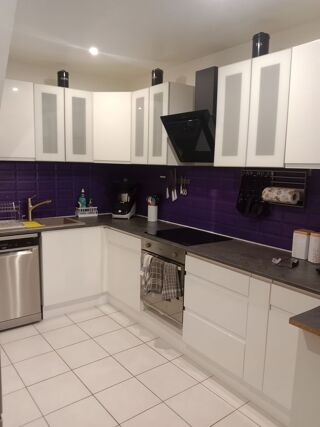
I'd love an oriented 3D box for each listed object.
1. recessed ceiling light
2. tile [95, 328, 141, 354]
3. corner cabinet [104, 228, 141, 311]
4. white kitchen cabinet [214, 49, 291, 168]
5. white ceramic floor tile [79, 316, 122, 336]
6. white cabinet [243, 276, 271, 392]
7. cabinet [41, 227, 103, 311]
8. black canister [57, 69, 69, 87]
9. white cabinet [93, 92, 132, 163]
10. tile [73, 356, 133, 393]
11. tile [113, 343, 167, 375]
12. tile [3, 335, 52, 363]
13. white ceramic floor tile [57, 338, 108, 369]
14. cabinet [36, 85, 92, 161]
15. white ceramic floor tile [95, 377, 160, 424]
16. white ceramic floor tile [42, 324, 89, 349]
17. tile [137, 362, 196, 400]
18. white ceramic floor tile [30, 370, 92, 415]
[{"bbox_3d":[-0.608,-1.481,3.044,0.095,0.030,0.095,-5,10,-38],"label":"recessed ceiling light"},{"bbox_3d":[-0.371,1.130,2.948,0.333,0.010,0.333,-5,10,-38],"label":"tile"},{"bbox_3d":[-0.138,0.521,3.471,0.573,0.719,0.596,-5,10,-38],"label":"corner cabinet"},{"bbox_3d":[0.744,-0.706,2.434,0.299,0.735,0.600,-5,10,-38],"label":"white kitchen cabinet"},{"bbox_3d":[-0.563,1.065,3.144,0.330,0.010,0.330,-5,10,-38],"label":"white ceramic floor tile"},{"bbox_3d":[0.823,0.726,2.252,0.580,0.690,0.150,-5,11,-38],"label":"white cabinet"},{"bbox_3d":[-1.043,0.493,3.597,0.630,0.740,0.560,-5,10,-38],"label":"cabinet"},{"bbox_3d":[-0.981,-1.355,3.394,0.108,0.185,0.108,-5,11,-38],"label":"black canister"},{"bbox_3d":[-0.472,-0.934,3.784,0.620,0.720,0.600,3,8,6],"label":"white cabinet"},{"bbox_3d":[-0.424,1.192,2.479,0.333,0.010,0.333,-5,10,-38],"label":"tile"},{"bbox_3d":[-0.161,1.171,2.688,0.333,0.010,0.333,-5,10,-38],"label":"tile"},{"bbox_3d":[-1.095,1.117,2.767,0.330,0.010,0.330,-5,11,-38],"label":"tile"},{"bbox_3d":[-0.618,1.130,2.685,0.330,0.010,0.330,-5,10,-38],"label":"white ceramic floor tile"},{"bbox_3d":[-1.043,-0.902,3.472,0.605,0.735,0.295,-5,10,-38],"label":"cabinet"},{"bbox_3d":[-0.215,1.234,2.219,0.333,0.010,0.333,-5,10,-38],"label":"white ceramic floor tile"},{"bbox_3d":[-0.834,1.094,2.972,0.330,0.010,0.330,-5,11,-38],"label":"white ceramic floor tile"},{"bbox_3d":[0.049,1.213,2.427,0.333,0.010,0.333,-5,10,-38],"label":"tile"},{"bbox_3d":[-0.688,1.213,2.270,0.333,0.010,0.333,-5,10,-38],"label":"white ceramic floor tile"}]

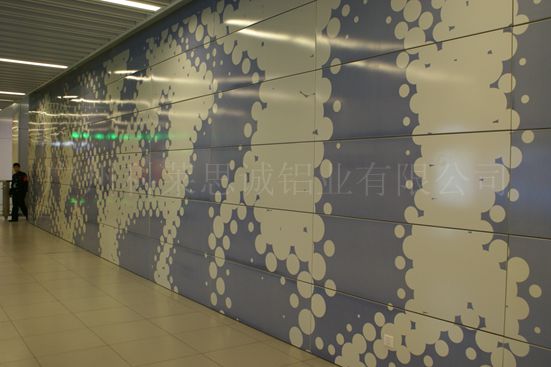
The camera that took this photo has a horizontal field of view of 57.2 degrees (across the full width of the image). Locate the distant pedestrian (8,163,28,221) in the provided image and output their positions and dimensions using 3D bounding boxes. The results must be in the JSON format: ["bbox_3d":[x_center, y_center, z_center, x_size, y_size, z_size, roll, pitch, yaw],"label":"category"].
[{"bbox_3d":[-7.674,0.263,15.100,0.530,1.730,0.460,2,1,29],"label":"distant pedestrian"}]

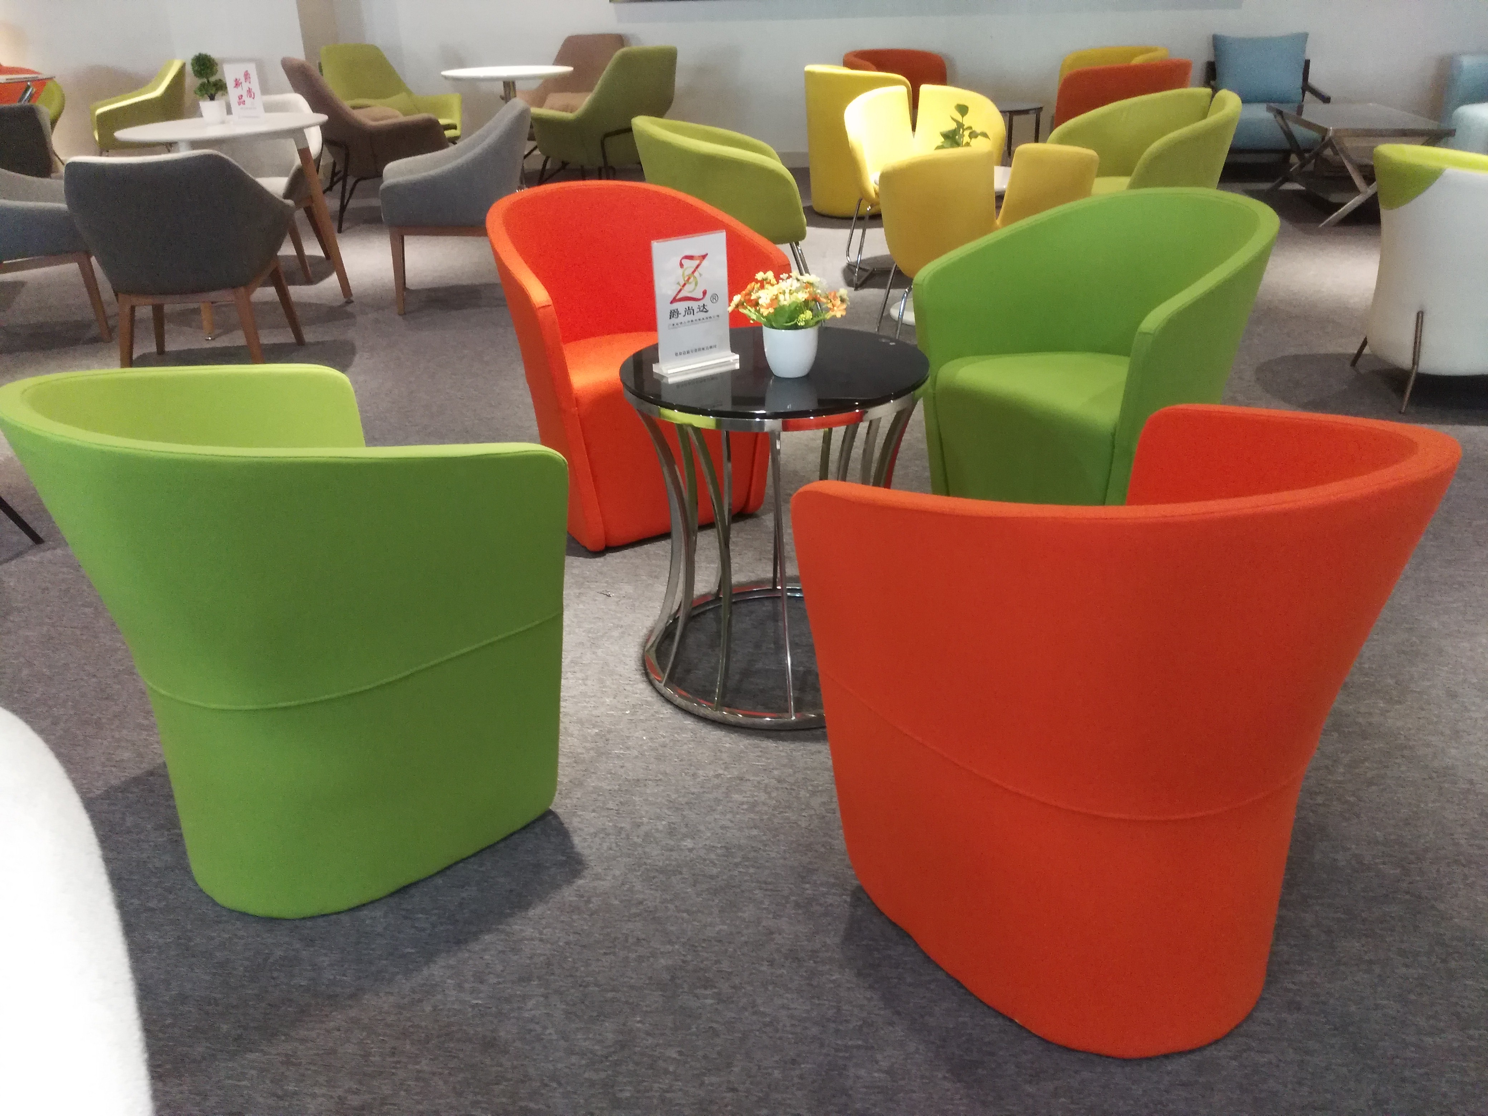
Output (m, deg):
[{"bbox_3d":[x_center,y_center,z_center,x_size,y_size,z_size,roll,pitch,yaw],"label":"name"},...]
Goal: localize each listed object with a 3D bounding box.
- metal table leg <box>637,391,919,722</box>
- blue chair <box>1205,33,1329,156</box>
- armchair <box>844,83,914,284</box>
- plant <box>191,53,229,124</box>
[{"bbox_3d":[0.061,-0.062,2.205,0.517,0.557,0.517,-2,25,0],"label":"metal table leg"},{"bbox_3d":[3.050,-2.631,7.092,0.640,0.790,0.730,2,26,9],"label":"blue chair"},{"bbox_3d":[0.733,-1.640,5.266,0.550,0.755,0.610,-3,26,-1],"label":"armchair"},{"bbox_3d":[-2.074,-1.815,4.665,0.130,0.255,0.130,-2,25,0],"label":"plant"}]

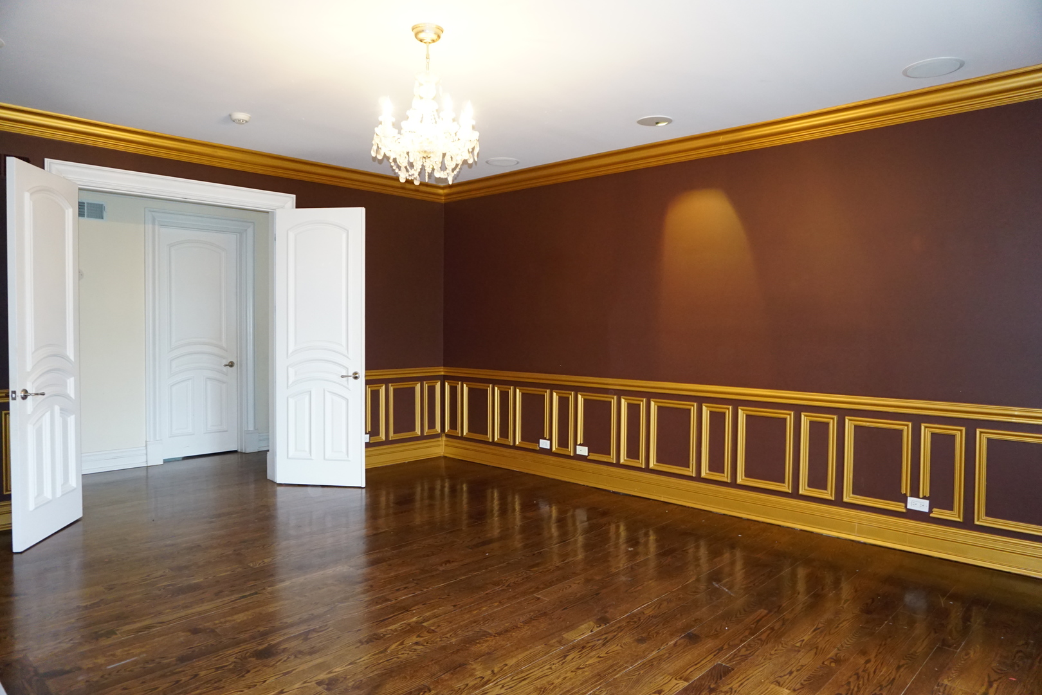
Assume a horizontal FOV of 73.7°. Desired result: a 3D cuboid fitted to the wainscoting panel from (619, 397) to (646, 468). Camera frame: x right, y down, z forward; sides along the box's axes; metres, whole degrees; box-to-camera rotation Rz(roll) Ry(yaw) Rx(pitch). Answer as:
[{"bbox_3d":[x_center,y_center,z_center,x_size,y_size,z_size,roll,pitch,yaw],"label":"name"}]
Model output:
[{"bbox_3d":[0.944,0.710,5.870,0.237,0.577,0.025,2,2,43],"label":"wainscoting panel"}]

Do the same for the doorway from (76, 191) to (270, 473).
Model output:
[{"bbox_3d":[-2.571,0.019,5.310,0.170,2.280,1.460,2,3,43],"label":"doorway"}]

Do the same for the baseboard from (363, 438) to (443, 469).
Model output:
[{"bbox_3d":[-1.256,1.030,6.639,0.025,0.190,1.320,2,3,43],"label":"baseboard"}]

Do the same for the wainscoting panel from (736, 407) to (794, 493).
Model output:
[{"bbox_3d":[1.676,0.698,4.776,0.380,0.538,0.025,2,3,43],"label":"wainscoting panel"}]

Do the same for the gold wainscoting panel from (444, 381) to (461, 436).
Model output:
[{"bbox_3d":[-0.679,0.609,7.002,0.223,0.538,0.025,2,3,43],"label":"gold wainscoting panel"}]

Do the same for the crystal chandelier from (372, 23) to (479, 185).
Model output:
[{"bbox_3d":[-0.434,-1.121,3.239,0.505,0.710,0.505,0,2,0],"label":"crystal chandelier"}]

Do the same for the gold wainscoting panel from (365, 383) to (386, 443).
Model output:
[{"bbox_3d":[-1.355,0.620,6.515,0.025,0.538,0.197,2,3,43],"label":"gold wainscoting panel"}]

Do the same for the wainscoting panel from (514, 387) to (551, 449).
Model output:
[{"bbox_3d":[0.106,0.679,6.655,0.410,0.577,0.025,2,2,43],"label":"wainscoting panel"}]

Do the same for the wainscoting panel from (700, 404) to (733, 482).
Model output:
[{"bbox_3d":[1.502,0.731,5.347,0.237,0.577,0.025,2,2,43],"label":"wainscoting panel"}]

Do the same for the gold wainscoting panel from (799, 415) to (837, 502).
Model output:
[{"bbox_3d":[2.061,0.751,4.824,0.237,0.577,0.025,2,2,43],"label":"gold wainscoting panel"}]

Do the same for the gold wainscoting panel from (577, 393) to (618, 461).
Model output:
[{"bbox_3d":[0.666,0.700,6.130,0.410,0.577,0.025,2,2,43],"label":"gold wainscoting panel"}]

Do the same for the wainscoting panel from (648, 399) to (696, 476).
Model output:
[{"bbox_3d":[1.223,0.720,5.608,0.410,0.577,0.025,2,2,43],"label":"wainscoting panel"}]

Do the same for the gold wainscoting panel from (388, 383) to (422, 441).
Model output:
[{"bbox_3d":[-1.198,0.651,7.193,0.025,0.577,0.393,2,2,43],"label":"gold wainscoting panel"}]

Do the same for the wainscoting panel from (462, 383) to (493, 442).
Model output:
[{"bbox_3d":[-0.418,0.619,6.755,0.379,0.538,0.025,2,3,43],"label":"wainscoting panel"}]

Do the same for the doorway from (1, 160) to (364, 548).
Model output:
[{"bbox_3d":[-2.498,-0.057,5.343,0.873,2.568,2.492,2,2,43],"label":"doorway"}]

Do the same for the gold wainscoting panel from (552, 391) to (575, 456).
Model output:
[{"bbox_3d":[0.366,0.648,6.013,0.224,0.538,0.025,2,3,43],"label":"gold wainscoting panel"}]

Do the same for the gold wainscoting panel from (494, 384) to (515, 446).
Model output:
[{"bbox_3d":[-0.155,0.629,6.506,0.227,0.538,0.025,2,3,43],"label":"gold wainscoting panel"}]

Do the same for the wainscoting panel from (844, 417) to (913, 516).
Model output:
[{"bbox_3d":[2.192,0.718,4.288,0.368,0.538,0.025,2,3,43],"label":"wainscoting panel"}]

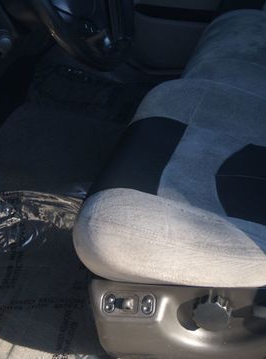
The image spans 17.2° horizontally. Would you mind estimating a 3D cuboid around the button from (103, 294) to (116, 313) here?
[{"bbox_3d":[-0.036,0.192,1.365,0.019,0.029,0.010,5,30,9],"label":"button"}]

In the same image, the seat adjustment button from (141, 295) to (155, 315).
[{"bbox_3d":[0.024,0.191,1.347,0.020,0.030,0.010,5,30,9],"label":"seat adjustment button"}]

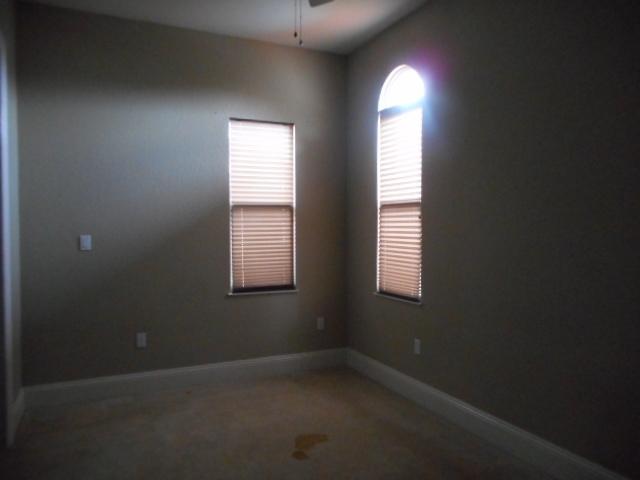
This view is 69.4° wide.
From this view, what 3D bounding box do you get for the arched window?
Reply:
[{"bbox_3d":[0.655,-0.459,3.760,0.090,1.855,0.625,-1,1,-25],"label":"arched window"}]

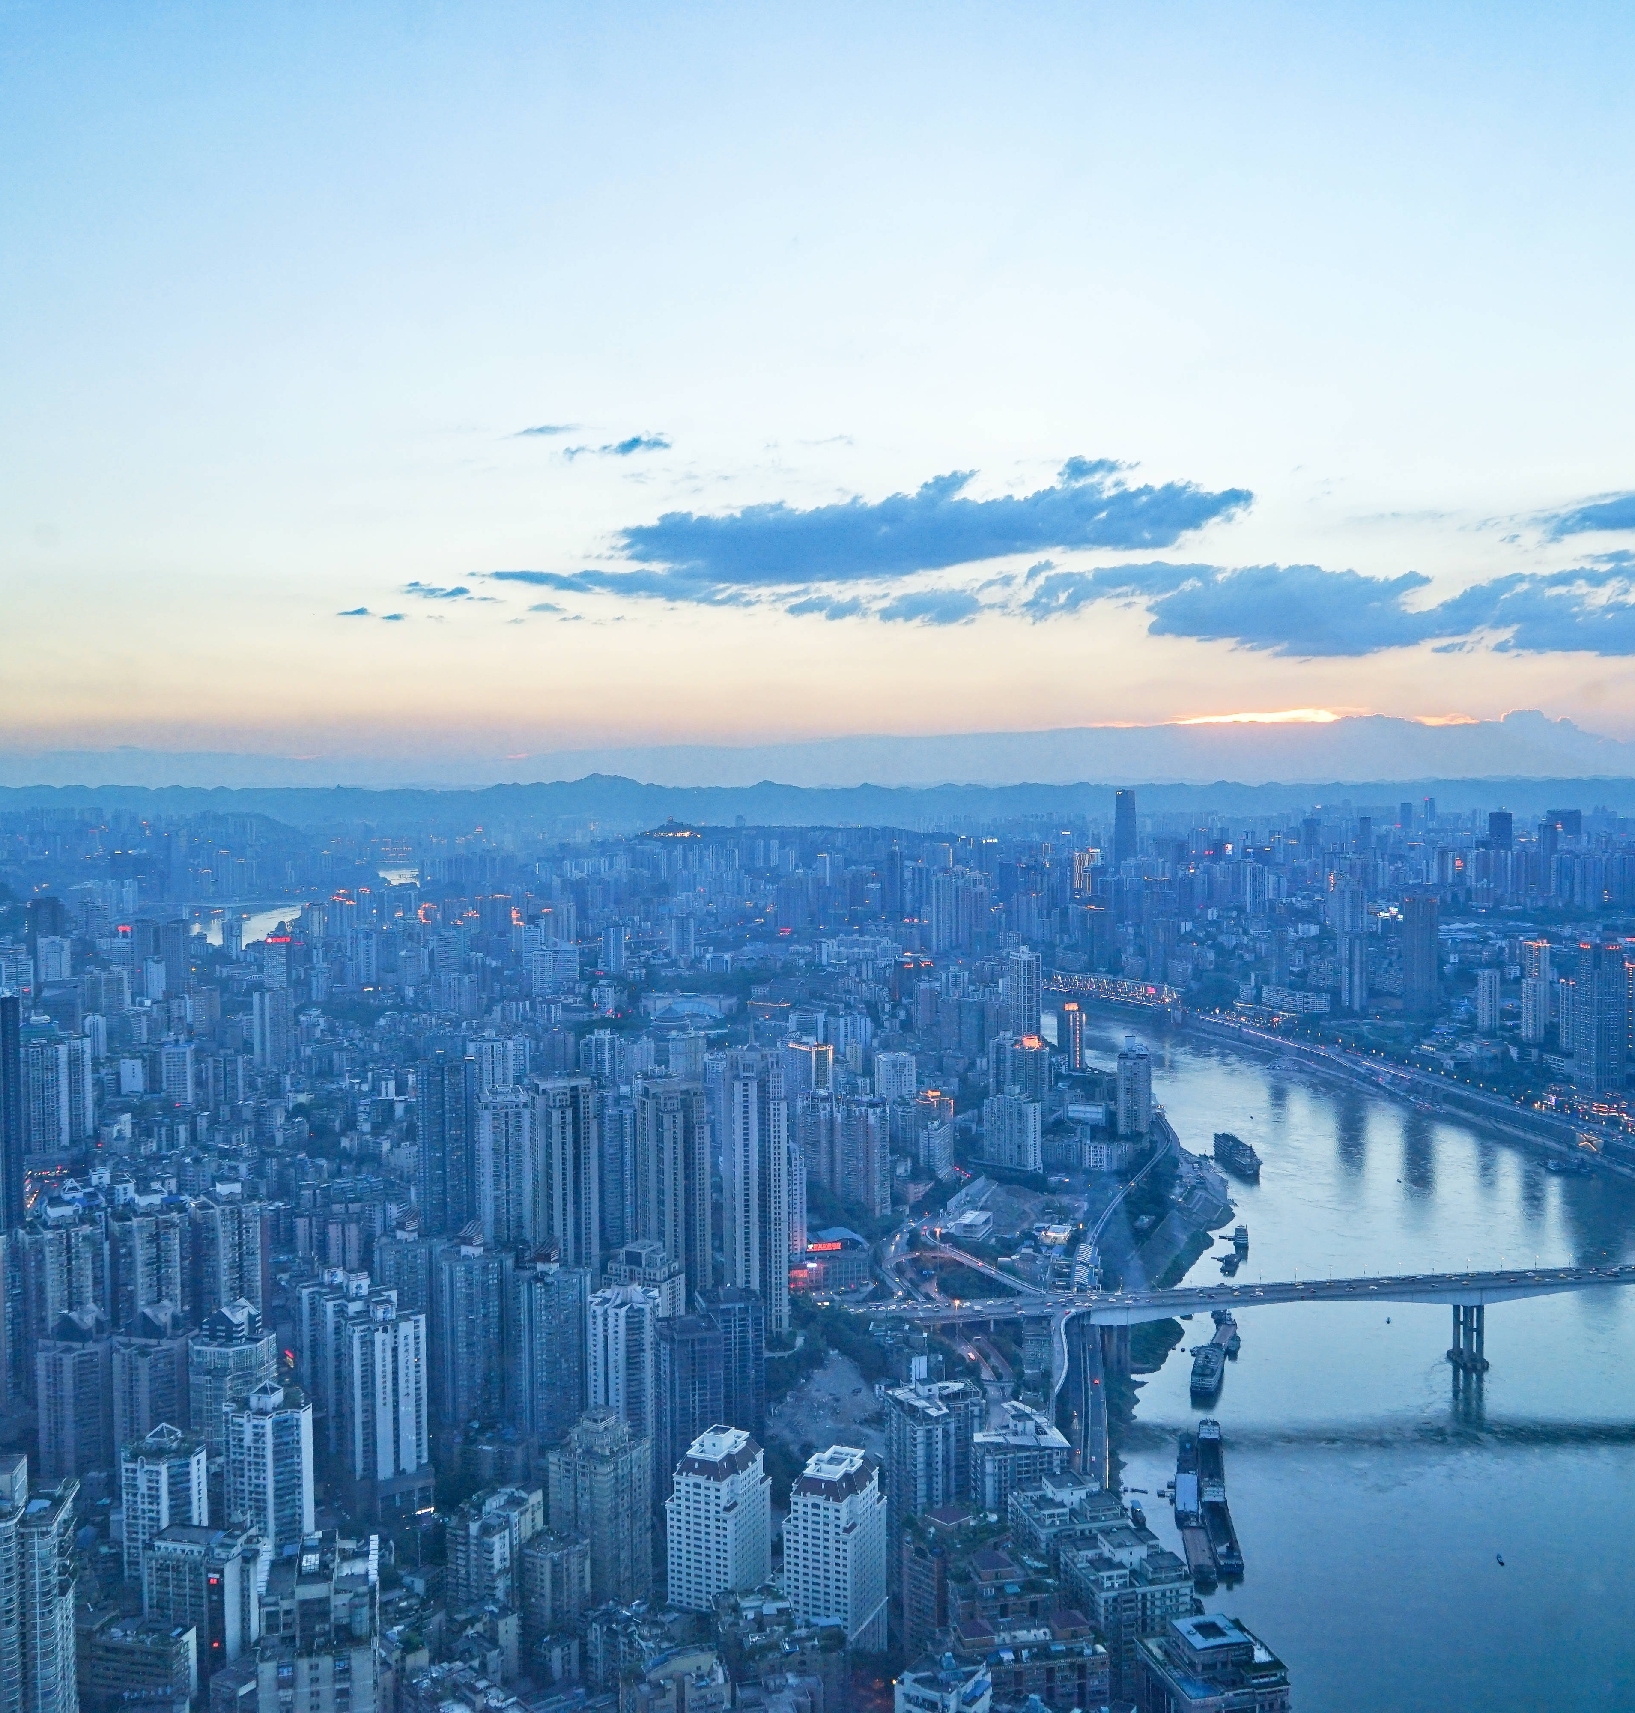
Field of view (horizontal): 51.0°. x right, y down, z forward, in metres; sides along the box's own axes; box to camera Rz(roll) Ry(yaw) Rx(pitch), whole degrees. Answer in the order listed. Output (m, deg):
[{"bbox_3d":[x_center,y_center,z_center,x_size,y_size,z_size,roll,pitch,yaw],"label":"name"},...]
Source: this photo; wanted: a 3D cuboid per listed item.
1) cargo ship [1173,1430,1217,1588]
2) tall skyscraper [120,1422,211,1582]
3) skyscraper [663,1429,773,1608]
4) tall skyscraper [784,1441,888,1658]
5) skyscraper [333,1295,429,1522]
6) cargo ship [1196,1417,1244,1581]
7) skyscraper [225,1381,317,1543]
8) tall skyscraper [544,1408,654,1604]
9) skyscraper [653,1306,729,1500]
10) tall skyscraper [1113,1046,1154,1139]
[{"bbox_3d":[216.200,367.900,983.400,15.000,9.000,201.500,0,2,10],"label":"cargo ship"},{"bbox_3d":[-261.500,258.500,689.100,25.500,58.500,23.000,0,2,10],"label":"tall skyscraper"},{"bbox_3d":[-41.100,274.000,720.300,30.500,66.800,37.000,0,2,24],"label":"skyscraper"},{"bbox_3d":[7.210,289.460,723.720,30.500,81.770,40.000,0,2,23],"label":"tall skyscraper"},{"bbox_3d":[-231.300,291.200,919.700,32.000,104.400,34.000,1,2,42],"label":"skyscraper"},{"bbox_3d":[225.450,354.130,961.400,14.200,9.000,199.080,0,2,10],"label":"cargo ship"},{"bbox_3d":[-227.400,252.700,714.700,29.000,65.100,22.000,0,2,13],"label":"skyscraper"},{"bbox_3d":[-97.670,288.540,771.690,30.000,78.500,32.000,1,2,36],"label":"tall skyscraper"},{"bbox_3d":[-64.780,278.590,877.430,31.000,90.940,30.000,-1,2,-14],"label":"skyscraper"},{"bbox_3d":[344.100,253.780,1864.270,31.000,97.030,26.000,-1,2,-20],"label":"tall skyscraper"}]

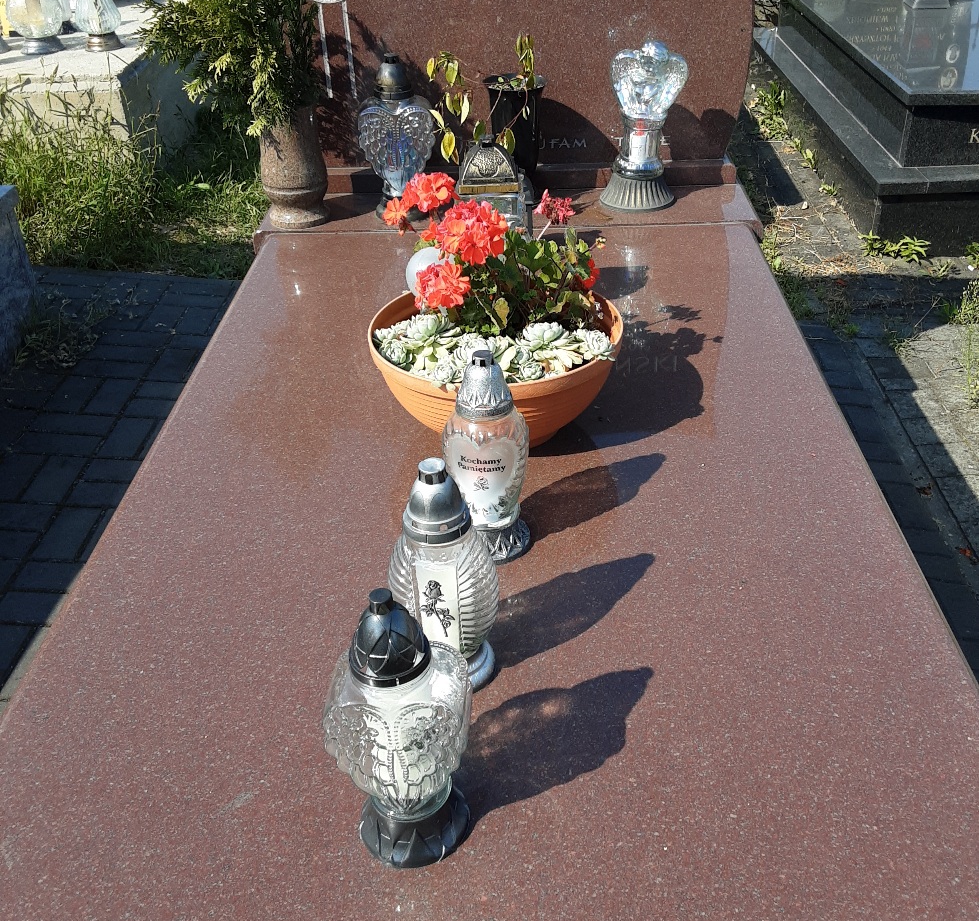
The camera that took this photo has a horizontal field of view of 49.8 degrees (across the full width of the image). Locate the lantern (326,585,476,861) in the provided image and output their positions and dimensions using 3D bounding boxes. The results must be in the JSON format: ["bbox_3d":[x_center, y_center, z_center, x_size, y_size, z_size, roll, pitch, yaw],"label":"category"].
[{"bbox_3d":[-0.077,0.224,0.927,0.132,0.286,0.113,-2,33,1],"label":"lantern"}]

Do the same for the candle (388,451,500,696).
[{"bbox_3d":[-0.044,0.113,1.110,0.120,0.269,0.120,-1,33,3],"label":"candle"}]

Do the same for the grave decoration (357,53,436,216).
[{"bbox_3d":[-0.206,-0.715,2.320,0.169,0.338,0.125,-3,33,0],"label":"grave decoration"}]

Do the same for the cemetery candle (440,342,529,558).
[{"bbox_3d":[0.002,-0.009,1.285,0.109,0.276,0.109,0,33,4],"label":"cemetery candle"}]

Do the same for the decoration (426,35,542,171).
[{"bbox_3d":[-0.002,-0.746,2.329,0.263,0.363,0.167,-1,33,2],"label":"decoration"}]

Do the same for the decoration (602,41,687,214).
[{"bbox_3d":[0.335,-0.738,2.309,0.171,0.344,0.159,0,33,4],"label":"decoration"}]

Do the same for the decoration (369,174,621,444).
[{"bbox_3d":[0.006,-0.232,1.536,0.372,0.373,0.372,-1,33,2],"label":"decoration"}]

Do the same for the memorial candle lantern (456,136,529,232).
[{"bbox_3d":[0.005,-0.497,2.052,0.119,0.251,0.119,3,34,8],"label":"memorial candle lantern"}]

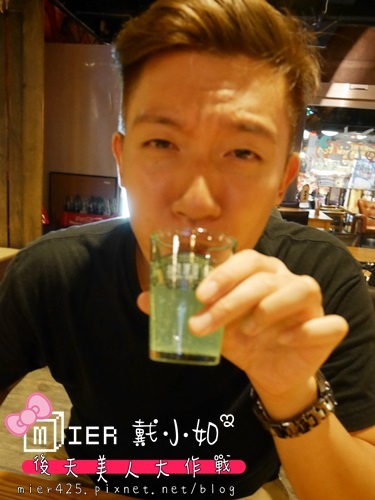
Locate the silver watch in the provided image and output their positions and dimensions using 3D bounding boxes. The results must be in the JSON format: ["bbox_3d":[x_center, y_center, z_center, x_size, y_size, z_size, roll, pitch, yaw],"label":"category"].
[{"bbox_3d":[0.088,0.123,0.358,0.062,0.036,0.060,-29,30,-8],"label":"silver watch"}]

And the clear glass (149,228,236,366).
[{"bbox_3d":[0.001,0.036,0.313,0.064,0.088,0.064,4,-12,0],"label":"clear glass"}]

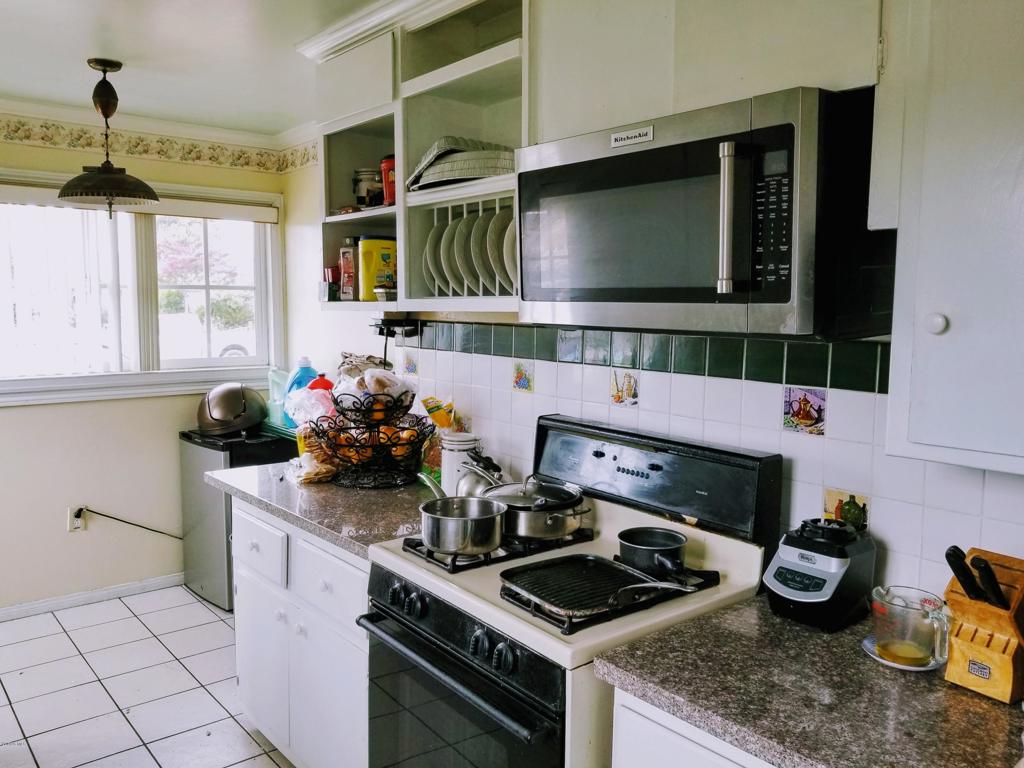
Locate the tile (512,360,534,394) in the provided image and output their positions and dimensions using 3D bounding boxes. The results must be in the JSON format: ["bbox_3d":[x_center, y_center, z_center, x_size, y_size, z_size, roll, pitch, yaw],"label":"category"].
[{"bbox_3d":[0.041,-0.027,2.555,0.009,0.108,0.108,-5,8,-40],"label":"tile"}]

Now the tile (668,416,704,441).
[{"bbox_3d":[0.469,0.142,2.059,0.010,0.108,0.108,-4,8,-40],"label":"tile"}]

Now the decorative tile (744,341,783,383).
[{"bbox_3d":[0.609,-0.058,1.843,0.008,0.108,0.108,-3,7,-40],"label":"decorative tile"}]

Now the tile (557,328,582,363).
[{"bbox_3d":[0.184,-0.113,2.334,0.010,0.100,0.107,-3,7,-40],"label":"tile"}]

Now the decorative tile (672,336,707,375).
[{"bbox_3d":[0.466,-0.075,2.003,0.010,0.100,0.107,-3,7,-40],"label":"decorative tile"}]

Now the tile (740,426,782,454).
[{"bbox_3d":[0.617,0.165,1.903,0.009,0.108,0.108,-5,8,-40],"label":"tile"}]

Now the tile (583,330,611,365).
[{"bbox_3d":[0.255,-0.107,2.259,0.008,0.108,0.108,-3,7,-40],"label":"tile"}]

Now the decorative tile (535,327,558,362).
[{"bbox_3d":[0.114,-0.131,2.460,0.009,0.108,0.108,-5,8,-40],"label":"decorative tile"}]

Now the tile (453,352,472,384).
[{"bbox_3d":[-0.171,-0.056,2.756,0.010,0.107,0.107,-3,7,-40],"label":"tile"}]

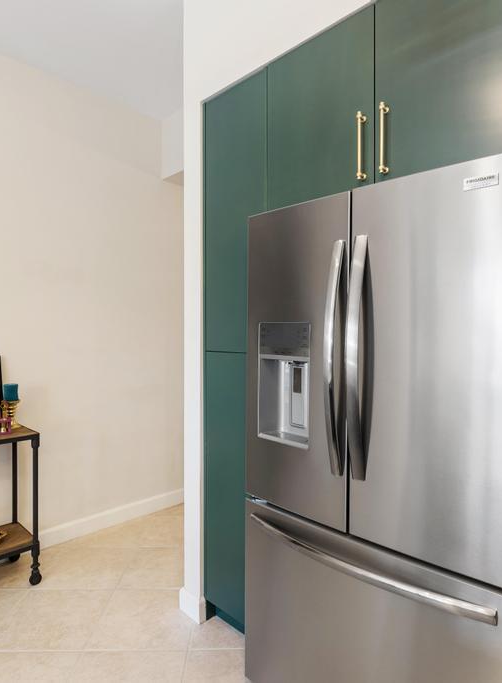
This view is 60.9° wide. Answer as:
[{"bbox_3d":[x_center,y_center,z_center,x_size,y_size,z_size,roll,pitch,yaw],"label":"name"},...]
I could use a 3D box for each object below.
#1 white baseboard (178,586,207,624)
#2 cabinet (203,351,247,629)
[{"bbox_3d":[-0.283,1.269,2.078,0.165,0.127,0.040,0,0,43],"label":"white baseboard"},{"bbox_3d":[0.110,0.672,2.105,0.390,1.260,0.550,0,0,43],"label":"cabinet"}]

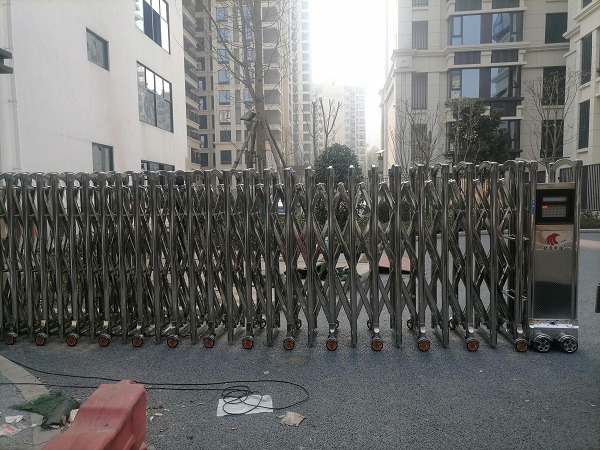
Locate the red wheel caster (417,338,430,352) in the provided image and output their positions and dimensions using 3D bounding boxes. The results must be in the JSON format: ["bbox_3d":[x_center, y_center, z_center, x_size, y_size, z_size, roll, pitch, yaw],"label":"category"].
[{"bbox_3d":[1.083,1.042,4.083,0.100,0.112,0.055,0,5,5],"label":"red wheel caster"}]

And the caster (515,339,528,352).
[{"bbox_3d":[1.908,1.035,4.025,0.100,0.112,0.055,0,5,5],"label":"caster"}]

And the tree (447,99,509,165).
[{"bbox_3d":[7.050,-2.575,18.691,2.451,4.866,2.328,-1,5,0],"label":"tree"}]

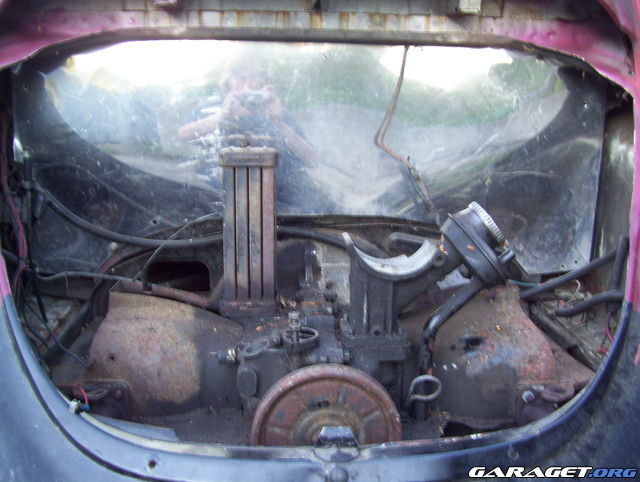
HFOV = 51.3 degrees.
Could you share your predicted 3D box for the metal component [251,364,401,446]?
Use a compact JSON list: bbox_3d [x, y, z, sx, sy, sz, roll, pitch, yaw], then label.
[{"bbox_3d":[0.006,0.230,0.780,0.173,0.173,0.038,-1,10,-5],"label":"metal component"}]

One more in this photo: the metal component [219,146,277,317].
[{"bbox_3d":[-0.103,-0.019,0.961,0.079,0.236,0.075,-1,10,-5],"label":"metal component"}]

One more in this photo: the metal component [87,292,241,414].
[{"bbox_3d":[-0.203,0.158,0.920,0.195,0.108,0.240,-1,10,-5],"label":"metal component"}]

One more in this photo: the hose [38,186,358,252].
[{"bbox_3d":[-0.180,-0.031,1.032,0.487,0.111,0.042,-1,10,-5],"label":"hose"}]

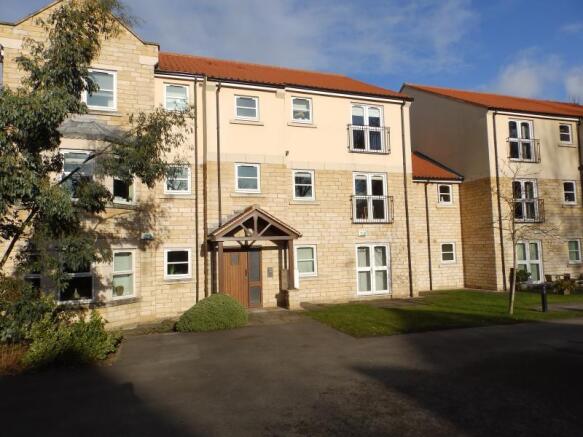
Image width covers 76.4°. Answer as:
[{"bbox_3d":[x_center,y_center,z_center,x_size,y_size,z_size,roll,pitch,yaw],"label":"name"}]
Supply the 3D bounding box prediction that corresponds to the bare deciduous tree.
[{"bbox_3d":[6.998,0.565,11.057,1.720,4.630,1.650,-4,-5,32],"label":"bare deciduous tree"}]

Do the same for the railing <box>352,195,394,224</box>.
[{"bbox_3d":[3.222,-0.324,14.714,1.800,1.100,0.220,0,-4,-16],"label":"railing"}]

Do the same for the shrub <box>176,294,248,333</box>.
[{"bbox_3d":[-2.277,2.653,10.734,2.000,0.860,1.600,0,-4,-16],"label":"shrub"}]

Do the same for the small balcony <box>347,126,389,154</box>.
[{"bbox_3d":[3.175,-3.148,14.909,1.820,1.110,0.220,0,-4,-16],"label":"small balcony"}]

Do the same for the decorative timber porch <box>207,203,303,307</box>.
[{"bbox_3d":[-1.272,1.388,12.669,3.030,3.600,1.350,0,-4,-16],"label":"decorative timber porch"}]

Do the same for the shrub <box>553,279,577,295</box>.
[{"bbox_3d":[11.019,2.745,14.954,0.780,0.620,0.700,-4,-5,36],"label":"shrub"}]

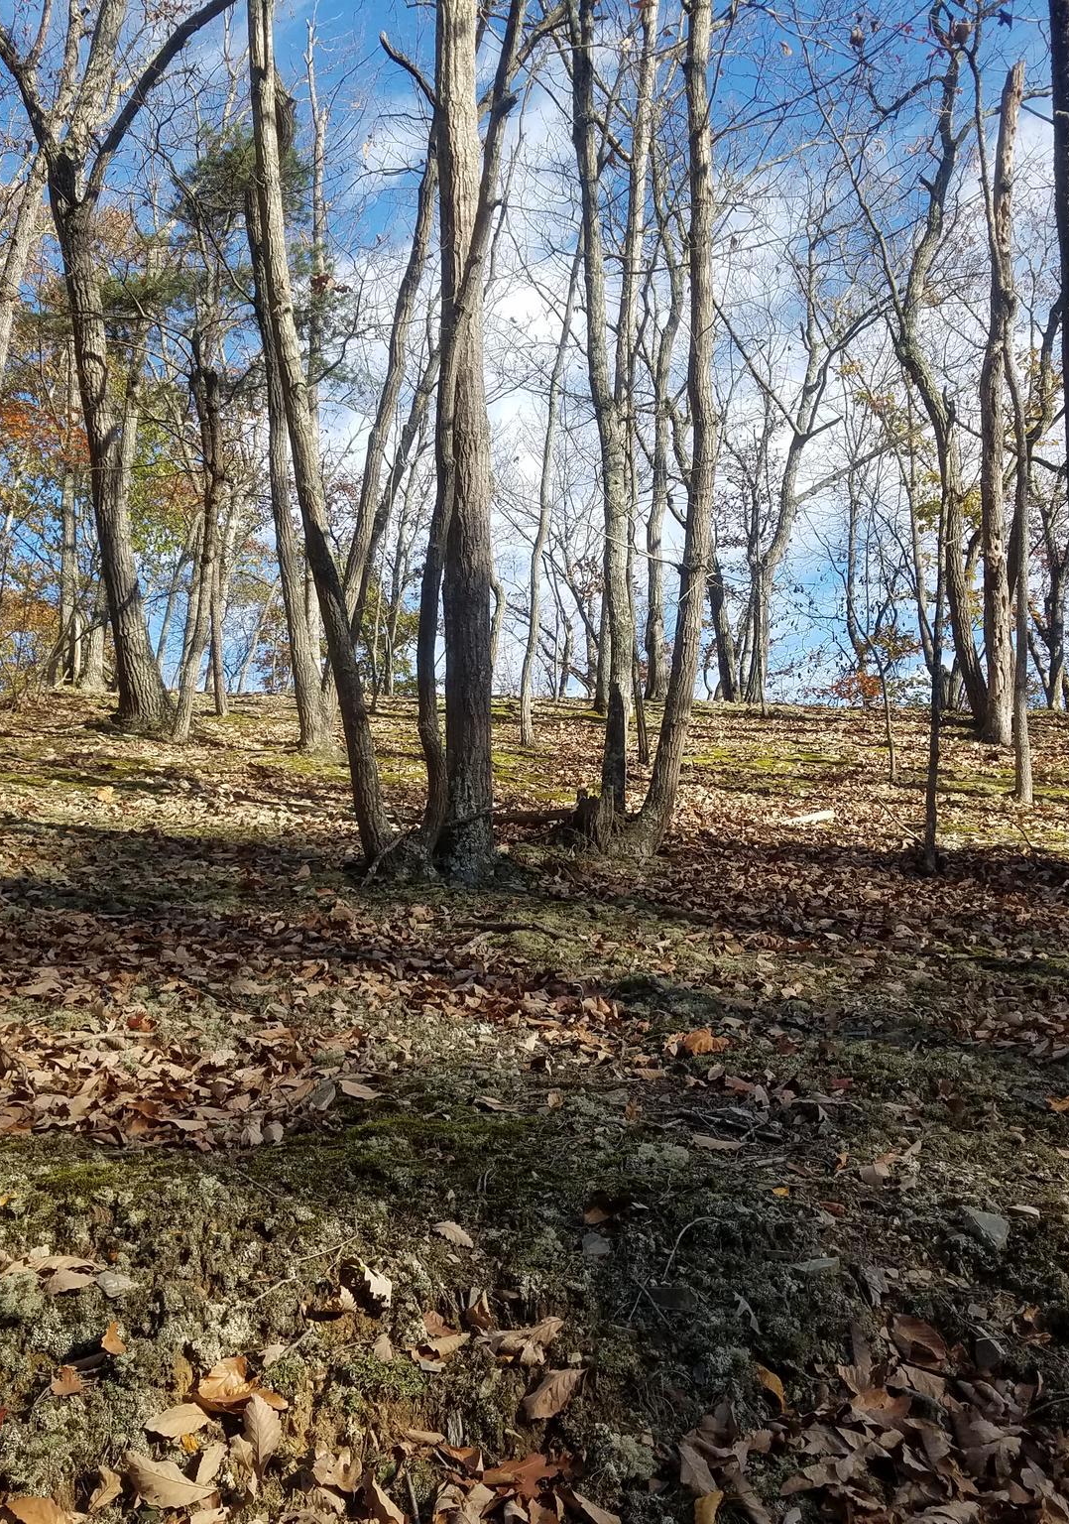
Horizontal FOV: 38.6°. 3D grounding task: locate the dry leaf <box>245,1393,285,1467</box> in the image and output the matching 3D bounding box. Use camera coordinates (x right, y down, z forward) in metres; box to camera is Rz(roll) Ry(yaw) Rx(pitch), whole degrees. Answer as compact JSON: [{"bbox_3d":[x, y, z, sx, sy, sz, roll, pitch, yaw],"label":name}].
[{"bbox_3d":[-0.443,1.093,2.500,0.056,0.115,0.025,-9,-39,-15],"label":"dry leaf"}]

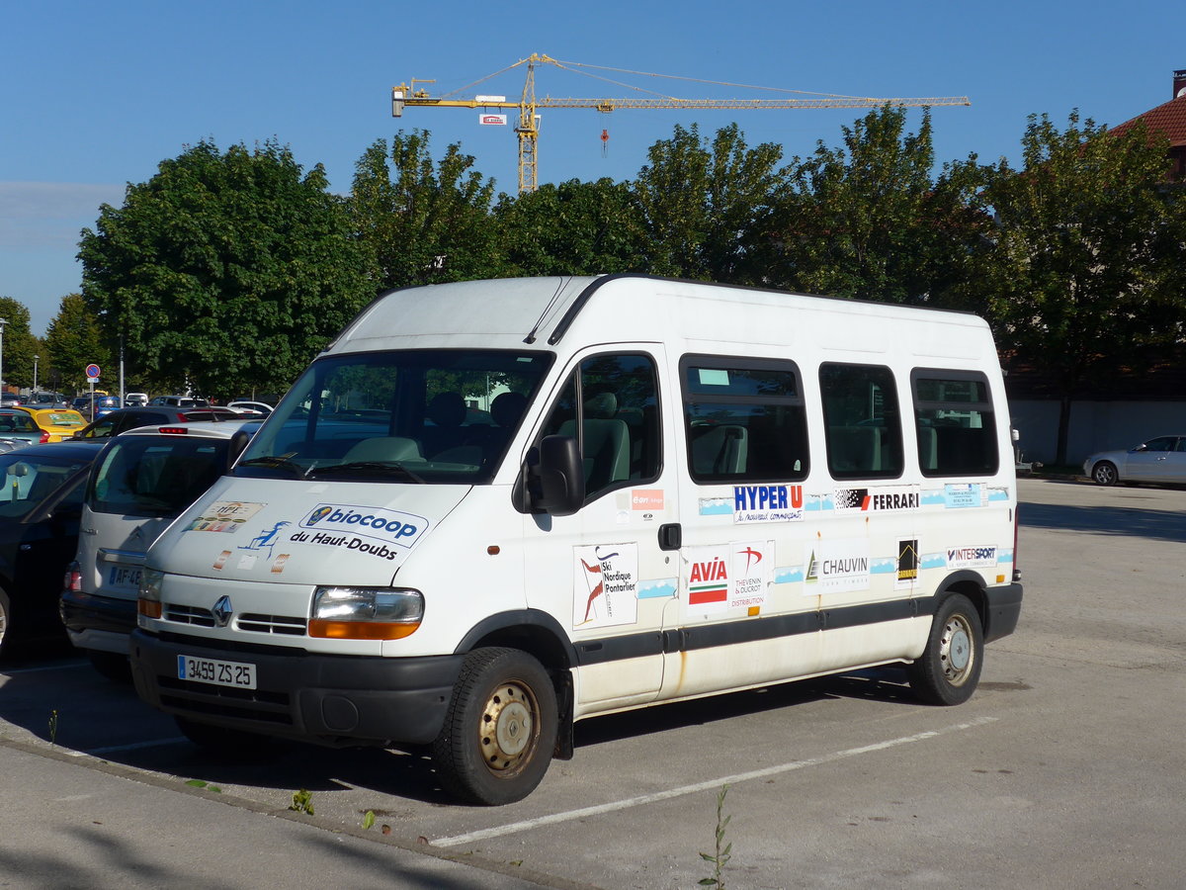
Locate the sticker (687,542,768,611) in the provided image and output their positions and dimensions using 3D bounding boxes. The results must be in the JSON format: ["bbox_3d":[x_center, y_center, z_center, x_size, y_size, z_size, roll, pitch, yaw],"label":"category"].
[{"bbox_3d":[0.684,0.665,9.469,0.010,0.335,0.735,0,0,40],"label":"sticker"}]

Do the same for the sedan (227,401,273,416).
[{"bbox_3d":[-11.100,-0.680,61.000,1.750,1.450,4.300,1,1,39],"label":"sedan"}]

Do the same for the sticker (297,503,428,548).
[{"bbox_3d":[-1.009,0.345,8.280,0.770,0.020,0.200,6,41,41],"label":"sticker"}]

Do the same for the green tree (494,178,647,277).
[{"bbox_3d":[-0.567,-2.920,48.000,4.500,7.730,4.500,0,0,0],"label":"green tree"}]

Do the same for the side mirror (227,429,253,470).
[{"bbox_3d":[-1.769,0.104,9.707,0.230,0.355,0.150,1,1,40],"label":"side mirror"}]

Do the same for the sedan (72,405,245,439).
[{"bbox_3d":[-8.300,0.040,35.000,4.250,1.470,1.770,1,1,40],"label":"sedan"}]

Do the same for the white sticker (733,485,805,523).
[{"bbox_3d":[0.917,0.308,9.769,0.010,0.193,0.651,-4,-3,39],"label":"white sticker"}]

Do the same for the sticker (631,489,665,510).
[{"bbox_3d":[0.261,0.264,8.981,0.010,0.097,0.249,-4,-3,39],"label":"sticker"}]

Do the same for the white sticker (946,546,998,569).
[{"bbox_3d":[2.316,0.688,11.488,0.010,0.138,0.655,0,0,39],"label":"white sticker"}]

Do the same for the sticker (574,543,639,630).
[{"bbox_3d":[0.060,0.650,8.695,0.010,0.385,0.475,0,0,39],"label":"sticker"}]

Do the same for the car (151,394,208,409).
[{"bbox_3d":[-17.000,-1.200,75.000,4.400,1.650,1.800,1,1,39],"label":"car"}]

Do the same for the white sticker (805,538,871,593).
[{"bbox_3d":[1.336,0.657,10.259,0.010,0.282,0.663,0,0,40],"label":"white sticker"}]

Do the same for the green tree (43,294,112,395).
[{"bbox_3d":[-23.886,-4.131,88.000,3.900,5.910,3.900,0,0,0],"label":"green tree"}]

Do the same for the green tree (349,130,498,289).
[{"bbox_3d":[-4.408,-3.624,49.000,4.500,9.170,4.500,0,0,0],"label":"green tree"}]

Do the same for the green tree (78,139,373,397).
[{"bbox_3d":[-9.380,-3.670,48.000,7.600,8.300,7.400,1,1,0],"label":"green tree"}]

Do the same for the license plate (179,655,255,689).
[{"bbox_3d":[-1.629,0.984,8.165,0.520,0.110,0.012,0,0,39],"label":"license plate"}]

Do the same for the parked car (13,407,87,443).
[{"bbox_3d":[-13.100,-0.150,43.500,3.800,1.460,1.680,1,1,44],"label":"parked car"}]

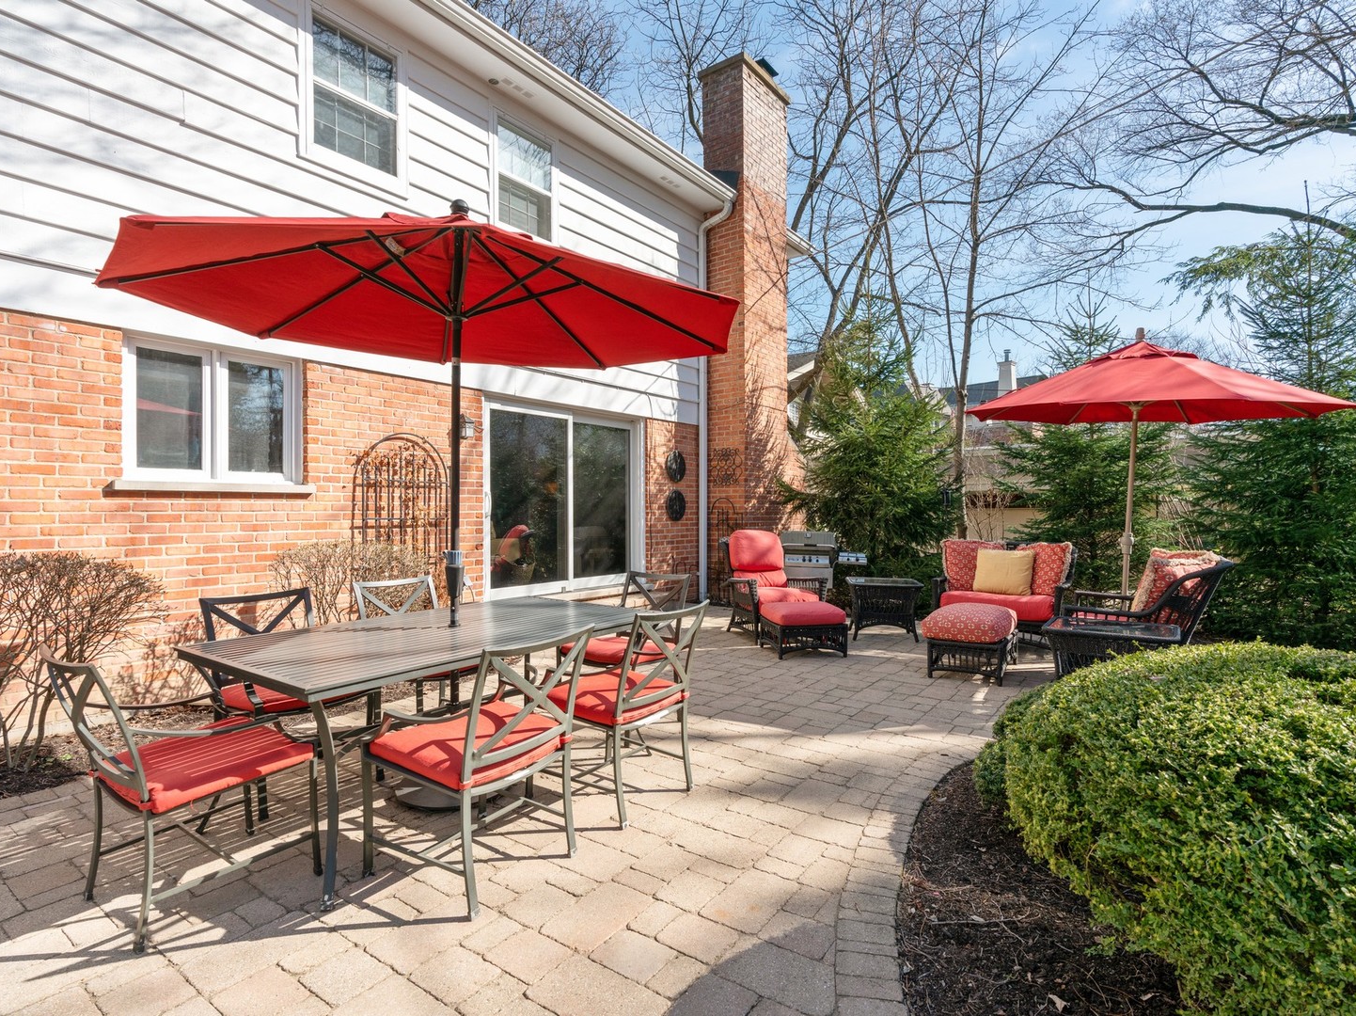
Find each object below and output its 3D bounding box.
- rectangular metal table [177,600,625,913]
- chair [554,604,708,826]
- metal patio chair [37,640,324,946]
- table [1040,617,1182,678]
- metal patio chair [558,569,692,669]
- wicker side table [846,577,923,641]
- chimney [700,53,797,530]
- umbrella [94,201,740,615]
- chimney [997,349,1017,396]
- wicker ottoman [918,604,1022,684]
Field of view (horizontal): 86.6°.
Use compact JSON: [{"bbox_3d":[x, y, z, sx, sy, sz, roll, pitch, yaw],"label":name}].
[{"bbox_3d":[-1.035,0.941,3.375,1.106,0.752,1.934,0,0,37],"label":"rectangular metal table"},{"bbox_3d":[-0.277,0.901,3.409,0.680,0.917,0.600,0,0,36],"label":"chair"},{"bbox_3d":[-1.702,0.883,2.485,0.580,0.885,0.680,0,0,36],"label":"metal patio chair"},{"bbox_3d":[2.843,1.072,4.709,0.720,0.580,0.660,0,0,33],"label":"table"},{"bbox_3d":[-0.335,0.872,4.350,0.580,0.885,0.670,0,0,33],"label":"metal patio chair"},{"bbox_3d":[2.180,1.080,7.620,0.700,0.585,0.710,0,0,11],"label":"wicker side table"},{"bbox_3d":[1.140,-2.430,10.530,0.680,7.340,1.850,0,0,36],"label":"chimney"},{"bbox_3d":[-1.040,-0.065,3.390,2.720,2.760,2.720,0,0,36],"label":"umbrella"},{"bbox_3d":[16.930,-6.830,37.000,0.760,2.600,0.740,0,0,-43],"label":"chimney"},{"bbox_3d":[2.345,1.043,5.720,0.600,0.530,0.740,0,0,26],"label":"wicker ottoman"}]

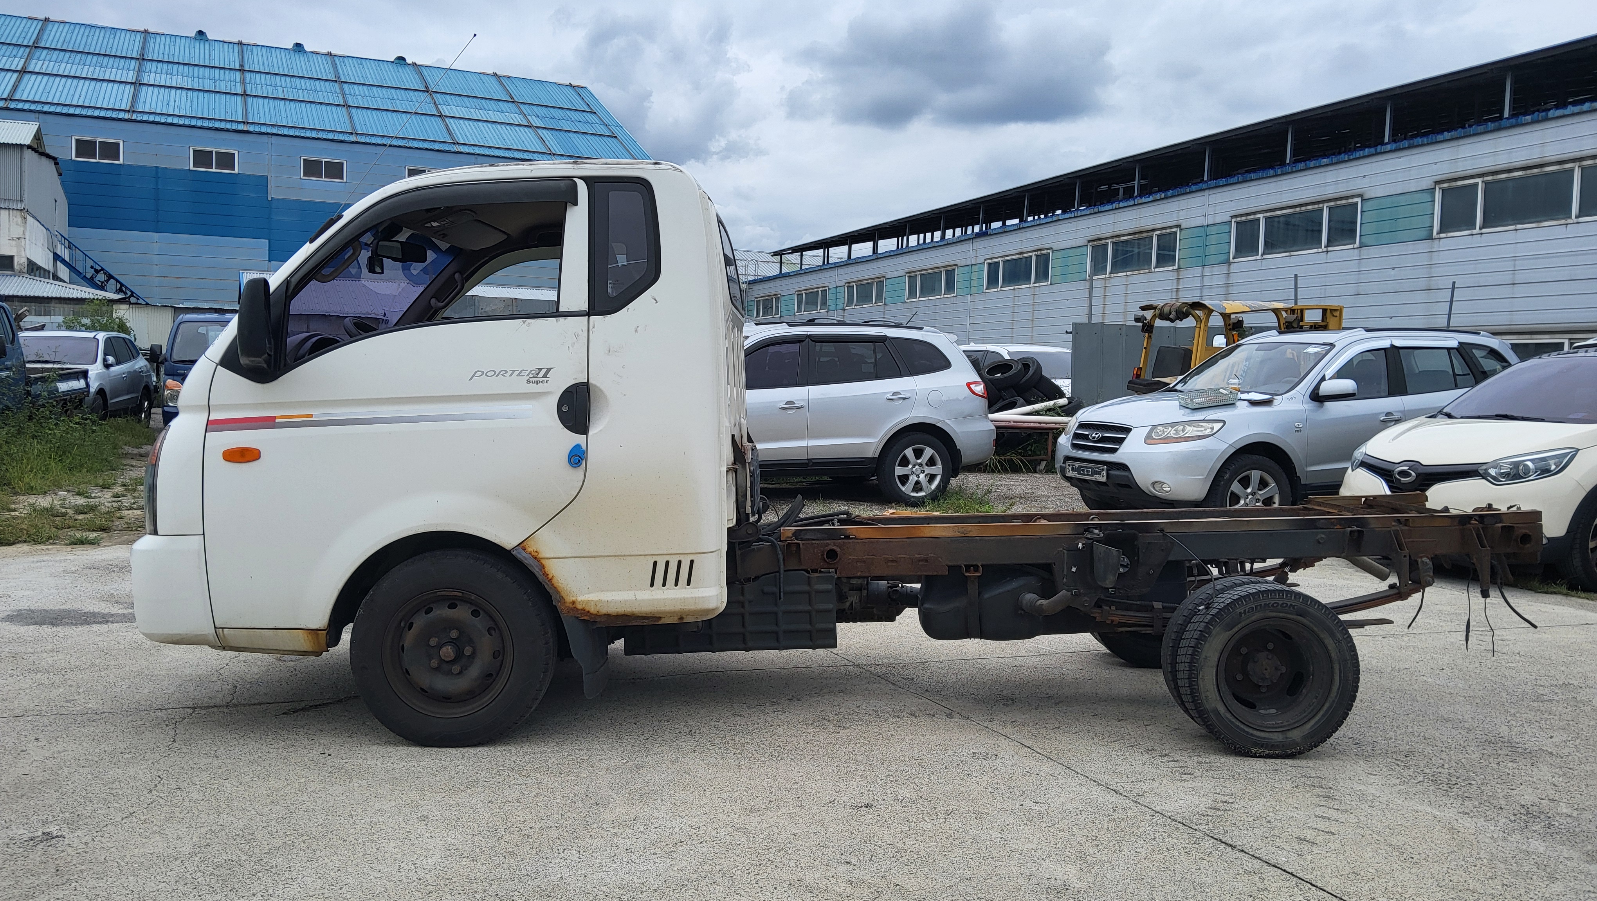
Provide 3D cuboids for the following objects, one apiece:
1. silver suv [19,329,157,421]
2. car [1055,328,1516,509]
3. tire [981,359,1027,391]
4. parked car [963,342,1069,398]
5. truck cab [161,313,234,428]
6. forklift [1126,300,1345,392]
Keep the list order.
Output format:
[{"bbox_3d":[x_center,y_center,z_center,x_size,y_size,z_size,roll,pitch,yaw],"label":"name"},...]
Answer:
[{"bbox_3d":[-12.800,-1.240,20.950,1.890,1.760,4.650,1,3,-13],"label":"silver suv"},{"bbox_3d":[4.540,-0.210,10.880,4.675,1.760,1.890,-1,3,-23],"label":"car"},{"bbox_3d":[3.050,-1.125,17.850,0.650,0.220,0.650,-13,23,5],"label":"tire"},{"bbox_3d":[3.580,-0.790,20.400,1.870,1.830,4.800,0,3,-22],"label":"parked car"},{"bbox_3d":[-9.130,-1.150,19.700,1.740,1.960,4.950,0,3,-21],"label":"truck cab"},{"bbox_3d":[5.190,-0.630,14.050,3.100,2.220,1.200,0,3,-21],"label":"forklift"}]

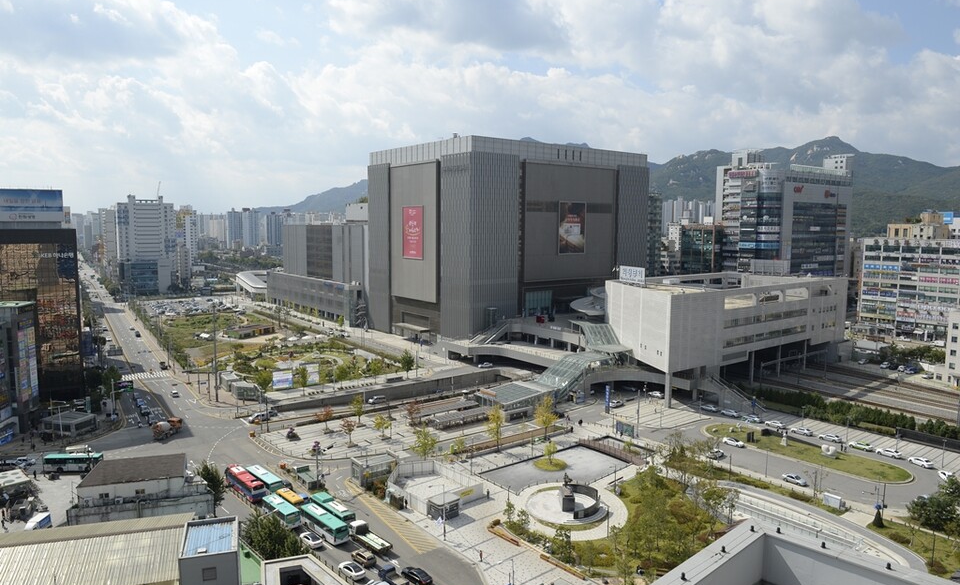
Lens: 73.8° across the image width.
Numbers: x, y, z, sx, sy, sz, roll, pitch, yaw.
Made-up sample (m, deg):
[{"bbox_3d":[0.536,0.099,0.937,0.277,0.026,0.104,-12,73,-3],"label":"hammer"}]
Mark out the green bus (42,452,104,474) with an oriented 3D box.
[{"bbox_3d":[-83.745,35.261,132.159,10.700,3.100,2.450,0,6,-5],"label":"green bus"}]

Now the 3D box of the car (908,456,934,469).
[{"bbox_3d":[94.597,36.363,137.048,1.830,1.470,4.820,-2,6,-19],"label":"car"}]

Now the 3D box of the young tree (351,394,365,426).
[{"bbox_3d":[-30.983,29.667,162.510,3.058,7.998,3.058,-1,6,-11],"label":"young tree"}]

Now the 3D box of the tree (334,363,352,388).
[{"bbox_3d":[-41.143,25.123,191.131,4.400,7.530,4.400,0,6,0],"label":"tree"}]

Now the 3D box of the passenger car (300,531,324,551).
[{"bbox_3d":[-26.088,37.984,98.756,1.860,1.460,4.870,-5,8,-44],"label":"passenger car"}]

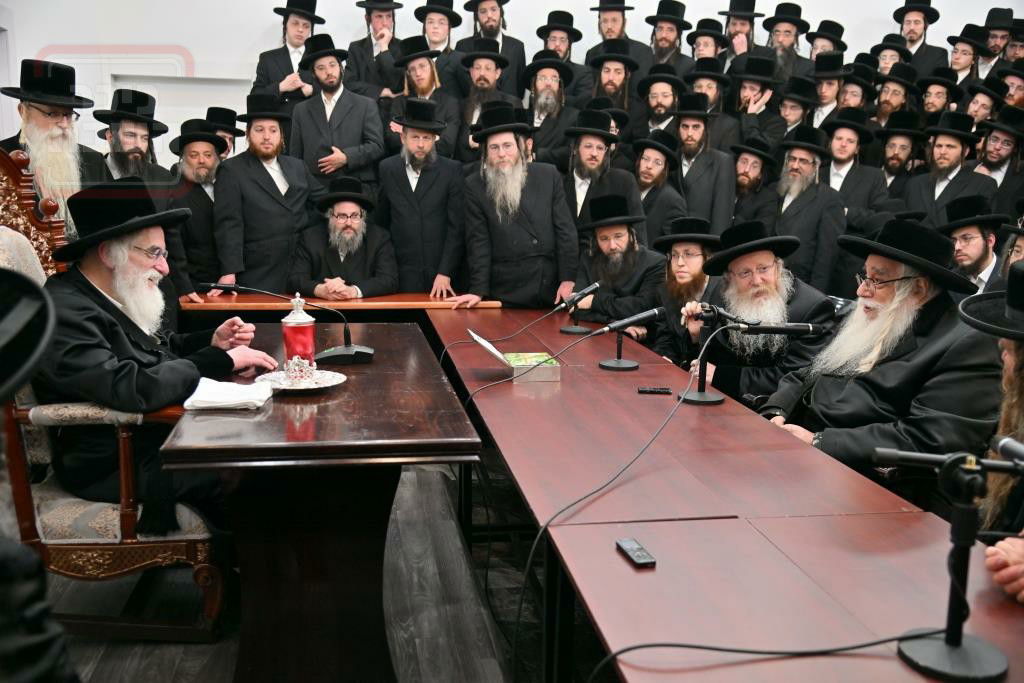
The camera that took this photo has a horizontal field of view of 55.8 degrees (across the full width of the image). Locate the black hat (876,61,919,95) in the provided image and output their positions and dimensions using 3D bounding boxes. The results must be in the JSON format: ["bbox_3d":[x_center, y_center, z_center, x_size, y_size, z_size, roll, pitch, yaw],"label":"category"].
[{"bbox_3d":[2.471,-1.692,6.200,0.300,0.145,0.330,20,8,31],"label":"black hat"}]

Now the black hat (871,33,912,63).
[{"bbox_3d":[2.904,-2.246,7.400,0.330,0.155,0.355,4,4,22],"label":"black hat"}]

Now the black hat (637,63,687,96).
[{"bbox_3d":[0.918,-1.586,5.900,0.310,0.140,0.340,1,-7,16],"label":"black hat"}]

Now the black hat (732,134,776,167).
[{"bbox_3d":[1.473,-1.165,5.900,0.300,0.145,0.330,18,8,27],"label":"black hat"}]

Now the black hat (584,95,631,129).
[{"bbox_3d":[0.553,-1.373,5.850,0.305,0.140,0.340,-11,-4,14],"label":"black hat"}]

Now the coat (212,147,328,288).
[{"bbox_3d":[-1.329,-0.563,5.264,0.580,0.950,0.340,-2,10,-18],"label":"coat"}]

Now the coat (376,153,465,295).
[{"bbox_3d":[-0.547,-0.595,5.841,0.550,1.050,0.330,-1,10,-4],"label":"coat"}]

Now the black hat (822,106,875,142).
[{"bbox_3d":[1.943,-1.256,5.600,0.300,0.145,0.330,16,8,30],"label":"black hat"}]

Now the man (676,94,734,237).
[{"bbox_3d":[1.300,-0.748,6.663,0.550,1.880,0.360,5,11,28],"label":"man"}]

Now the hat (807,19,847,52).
[{"bbox_3d":[2.176,-2.100,6.650,0.300,0.135,0.330,20,12,23],"label":"hat"}]

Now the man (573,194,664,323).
[{"bbox_3d":[0.533,-0.074,4.895,0.600,1.330,0.750,4,11,23],"label":"man"}]

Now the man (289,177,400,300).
[{"bbox_3d":[-0.965,-0.244,5.607,0.660,1.410,0.740,-1,10,-8],"label":"man"}]

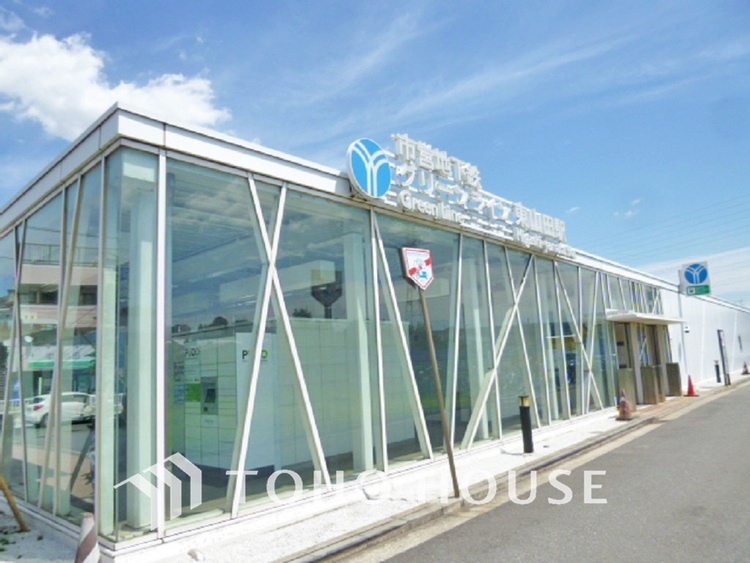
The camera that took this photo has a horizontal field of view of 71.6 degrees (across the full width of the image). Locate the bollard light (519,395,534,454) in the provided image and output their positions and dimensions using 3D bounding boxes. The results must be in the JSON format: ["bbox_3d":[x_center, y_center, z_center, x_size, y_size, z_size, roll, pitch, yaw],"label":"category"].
[{"bbox_3d":[2.521,2.383,8.669,0.165,0.910,0.165,-11,-12,40],"label":"bollard light"}]

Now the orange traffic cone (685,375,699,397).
[{"bbox_3d":[10.508,3.461,17.303,0.390,0.700,0.390,-11,-12,40],"label":"orange traffic cone"}]

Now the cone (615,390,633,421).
[{"bbox_3d":[5.710,2.818,11.953,0.370,0.700,0.370,-11,-12,40],"label":"cone"}]

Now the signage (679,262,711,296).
[{"bbox_3d":[13.349,-0.066,21.600,1.000,1.380,0.200,-11,-12,40],"label":"signage"}]

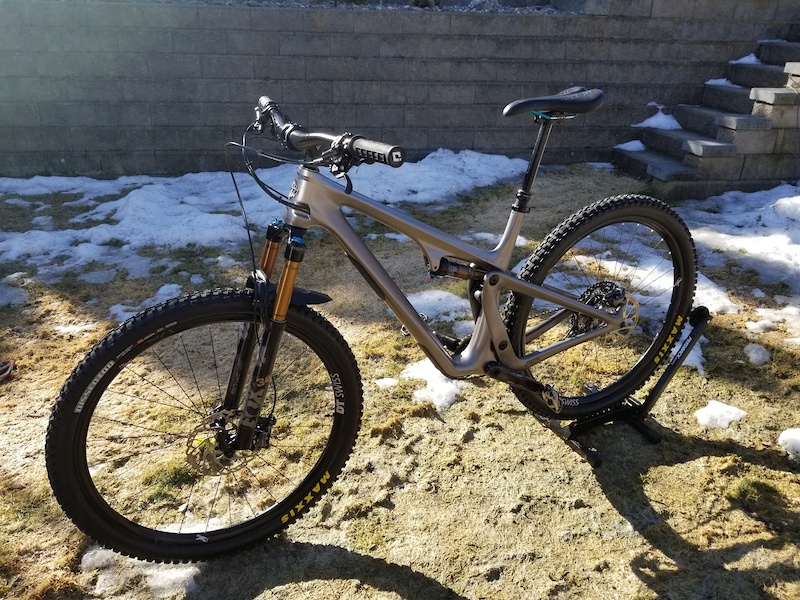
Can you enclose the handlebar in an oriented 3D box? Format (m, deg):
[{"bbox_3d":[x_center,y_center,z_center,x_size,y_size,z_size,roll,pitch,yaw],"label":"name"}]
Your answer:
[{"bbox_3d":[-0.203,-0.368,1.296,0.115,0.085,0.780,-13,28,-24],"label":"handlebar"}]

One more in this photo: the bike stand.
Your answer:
[{"bbox_3d":[0.793,0.241,2.036,0.597,0.375,0.335,-13,26,-21],"label":"bike stand"}]

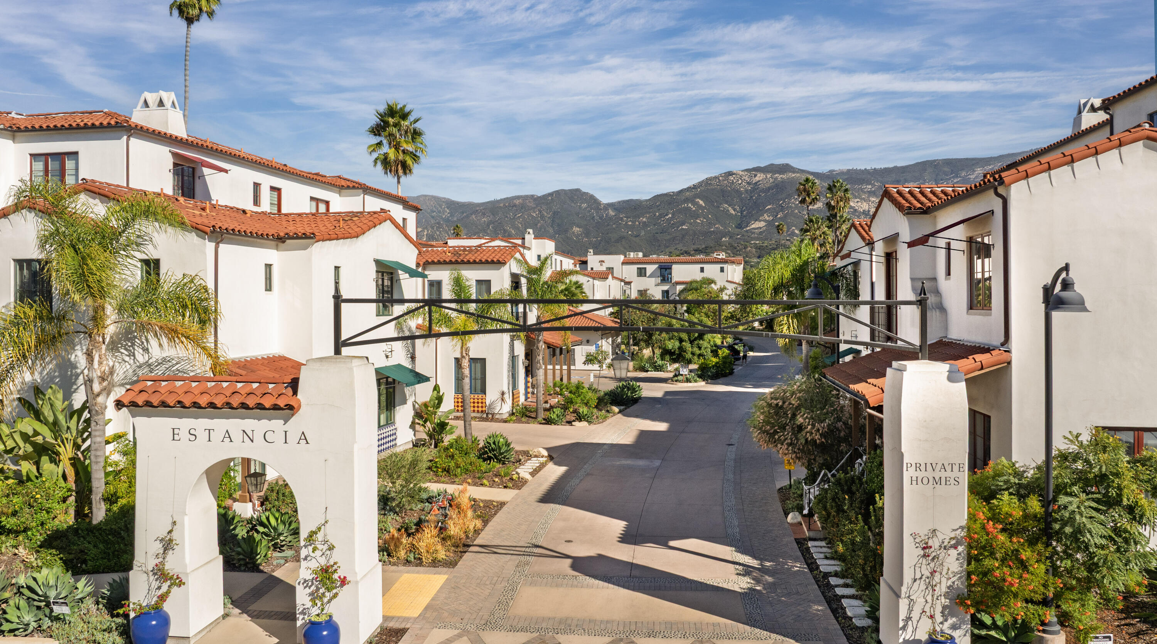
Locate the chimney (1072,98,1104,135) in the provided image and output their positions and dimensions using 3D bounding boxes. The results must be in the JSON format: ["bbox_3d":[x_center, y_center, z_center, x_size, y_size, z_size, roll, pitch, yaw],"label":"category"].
[{"bbox_3d":[15.730,-6.169,24.200,1.300,1.400,0.750,0,1,9],"label":"chimney"}]

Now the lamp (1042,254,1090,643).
[{"bbox_3d":[7.120,1.969,11.960,0.600,5.650,1.050,0,0,6],"label":"lamp"}]

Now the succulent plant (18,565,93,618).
[{"bbox_3d":[-9.120,4.609,14.024,1.000,0.750,1.000,0,0,0],"label":"succulent plant"}]

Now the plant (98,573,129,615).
[{"bbox_3d":[-7.324,4.347,12.700,0.680,0.680,0.680,0,1,5],"label":"plant"}]

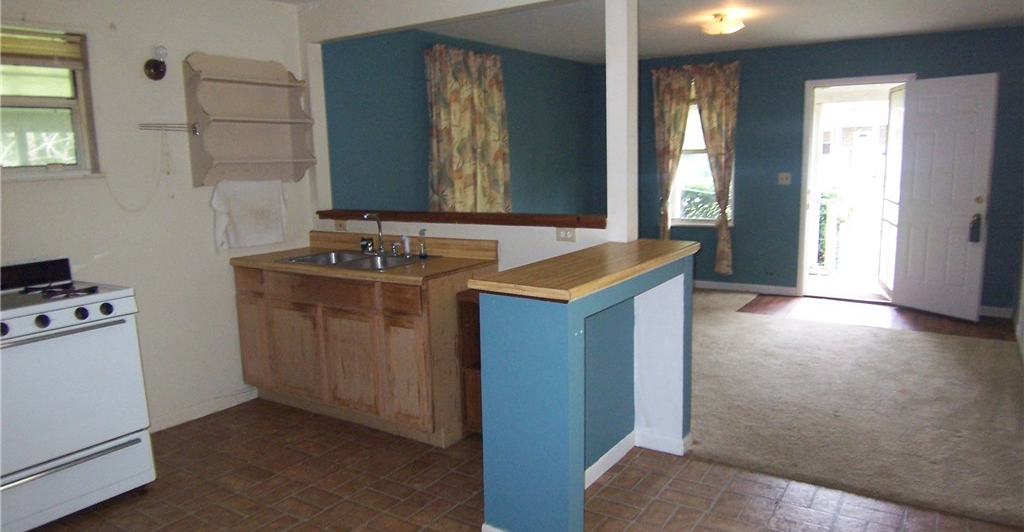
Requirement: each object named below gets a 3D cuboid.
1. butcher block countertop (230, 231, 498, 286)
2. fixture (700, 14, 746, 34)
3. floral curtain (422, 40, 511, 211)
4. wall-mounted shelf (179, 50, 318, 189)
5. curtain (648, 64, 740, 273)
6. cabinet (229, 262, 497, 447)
[{"bbox_3d":[-0.888,-0.067,3.958,1.540,0.147,0.640,5,11,34],"label":"butcher block countertop"},{"bbox_3d":[1.560,-1.784,5.017,0.294,0.130,0.294,5,11,34],"label":"fixture"},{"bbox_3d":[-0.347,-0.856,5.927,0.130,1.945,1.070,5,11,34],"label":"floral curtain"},{"bbox_3d":[-1.548,-0.870,4.090,0.205,0.759,0.733,5,11,34],"label":"wall-mounted shelf"},{"bbox_3d":[1.897,-1.005,7.177,0.905,2.155,0.130,5,11,34],"label":"curtain"},{"bbox_3d":[-0.870,0.430,4.050,1.533,0.872,0.620,5,11,34],"label":"cabinet"}]

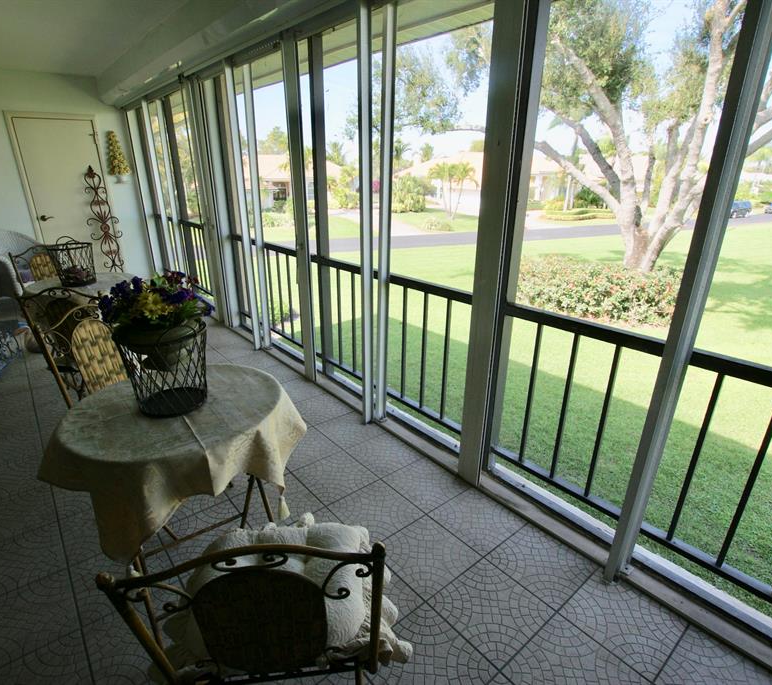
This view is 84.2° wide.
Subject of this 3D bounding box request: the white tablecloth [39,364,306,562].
[{"bbox_3d":[-0.633,0.345,1.381,0.690,0.340,0.690,-10,23,-24],"label":"white tablecloth"}]

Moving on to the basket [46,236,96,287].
[{"bbox_3d":[-2.089,-0.540,2.860,0.260,0.300,0.260,-17,27,-39],"label":"basket"}]

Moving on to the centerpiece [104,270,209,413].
[{"bbox_3d":[-0.655,0.023,1.272,0.310,0.350,0.310,-17,27,-38],"label":"centerpiece"}]

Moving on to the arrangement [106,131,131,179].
[{"bbox_3d":[-3.414,-2.343,5.429,0.270,0.620,0.180,-17,27,-39],"label":"arrangement"}]

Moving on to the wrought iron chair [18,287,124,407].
[{"bbox_3d":[-1.000,0.318,1.773,0.480,0.880,0.410,11,23,26],"label":"wrought iron chair"}]

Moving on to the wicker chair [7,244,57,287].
[{"bbox_3d":[-2.463,-0.266,3.306,0.500,0.885,0.420,12,23,27],"label":"wicker chair"}]

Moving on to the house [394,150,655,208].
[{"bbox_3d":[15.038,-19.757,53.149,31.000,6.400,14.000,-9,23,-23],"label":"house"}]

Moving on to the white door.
[{"bbox_3d":[-3.893,-1.691,5.359,0.830,2.060,0.070,-17,27,-38],"label":"white door"}]

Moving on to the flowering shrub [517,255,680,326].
[{"bbox_3d":[7.460,-1.941,14.875,6.000,1.200,4.800,11,23,25],"label":"flowering shrub"}]

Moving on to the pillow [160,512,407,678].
[{"bbox_3d":[-0.239,0.579,1.010,0.500,0.150,0.420,-3,21,-9],"label":"pillow"}]

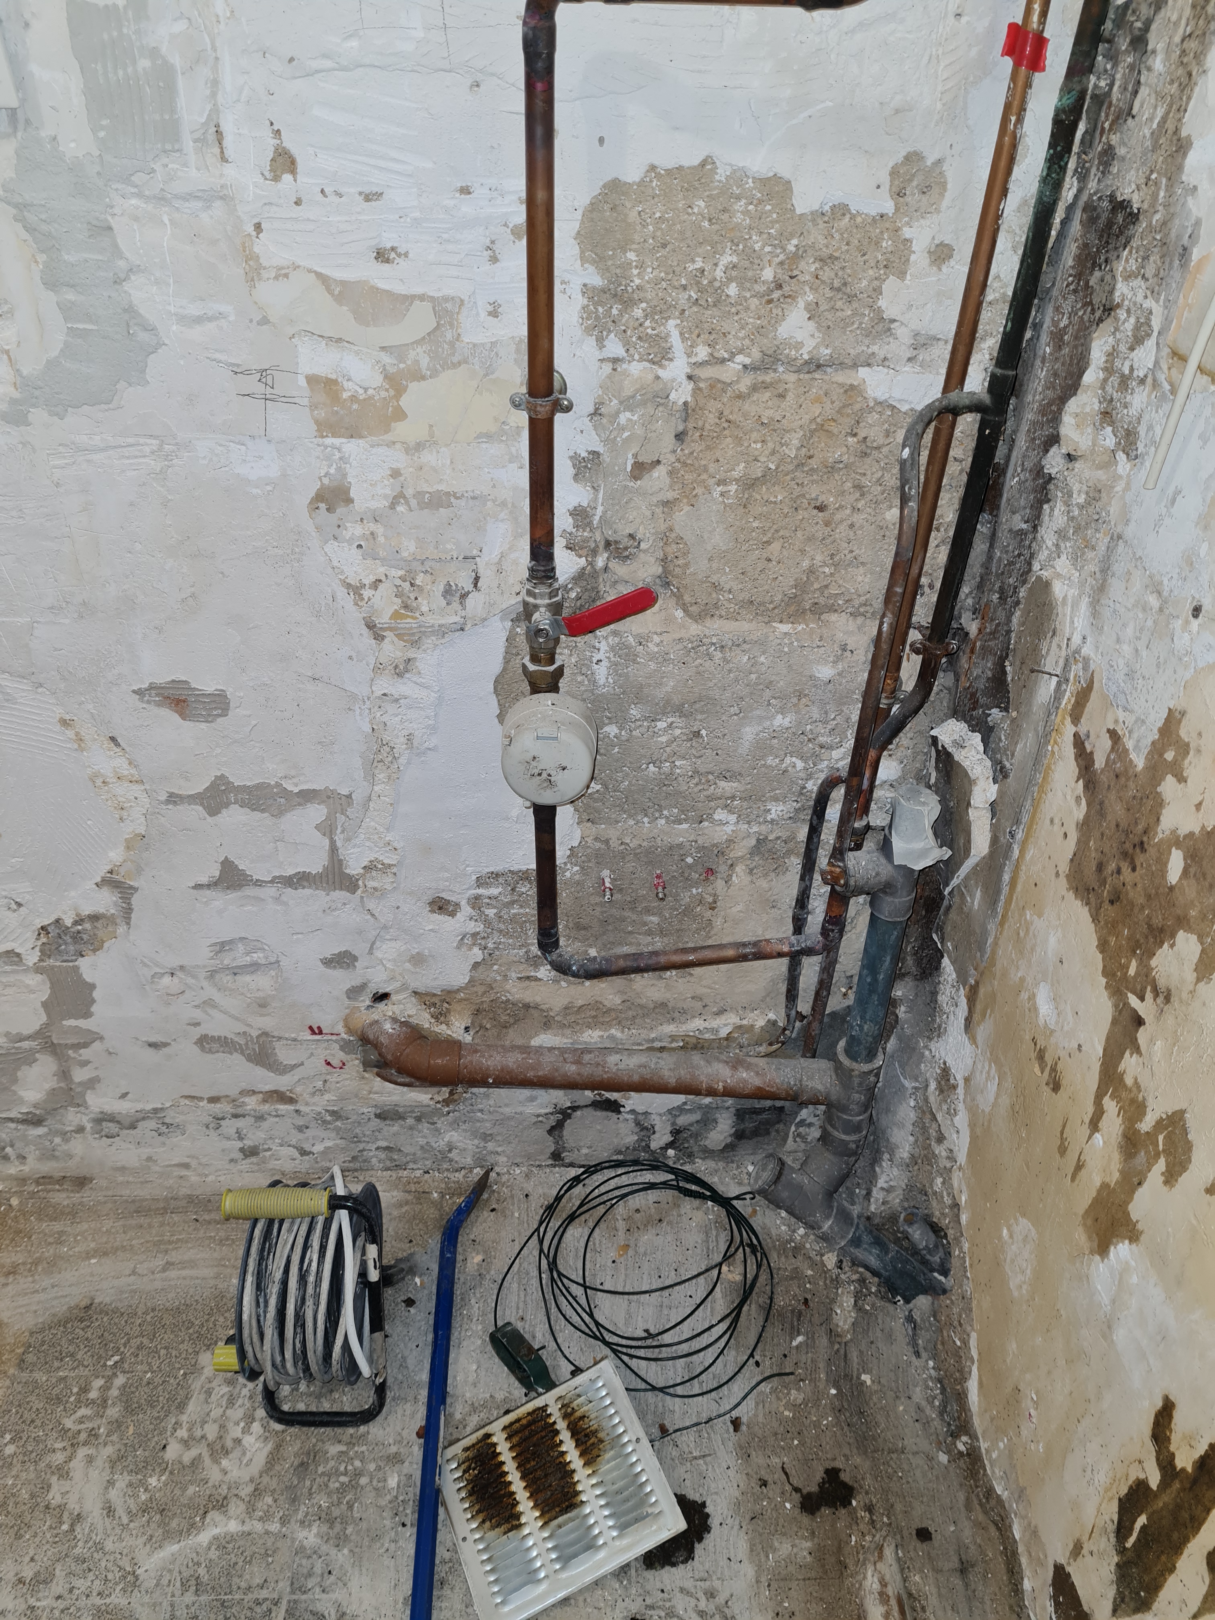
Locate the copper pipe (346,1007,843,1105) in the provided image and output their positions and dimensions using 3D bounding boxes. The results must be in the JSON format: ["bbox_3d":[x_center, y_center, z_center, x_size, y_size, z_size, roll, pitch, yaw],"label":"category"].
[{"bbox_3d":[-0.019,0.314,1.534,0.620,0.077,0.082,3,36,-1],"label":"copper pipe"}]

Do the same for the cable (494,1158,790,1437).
[{"bbox_3d":[0.037,0.596,1.541,0.355,0.036,0.380,0,36,-2],"label":"cable"}]

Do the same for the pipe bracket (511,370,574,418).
[{"bbox_3d":[-0.051,-0.357,1.046,0.050,0.025,0.065,6,37,6],"label":"pipe bracket"}]

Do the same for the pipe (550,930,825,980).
[{"bbox_3d":[0.088,0.169,1.409,0.322,0.036,0.027,-7,36,3],"label":"pipe"}]

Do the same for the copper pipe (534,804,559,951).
[{"bbox_3d":[-0.067,0.075,1.333,0.024,0.225,0.024,0,36,-2],"label":"copper pipe"}]

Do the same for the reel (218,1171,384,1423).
[{"bbox_3d":[-0.347,0.540,1.384,0.185,0.292,0.208,0,36,-2],"label":"reel"}]

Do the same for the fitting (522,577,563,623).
[{"bbox_3d":[-0.061,-0.198,1.145,0.038,0.034,0.038,0,36,-2],"label":"fitting"}]

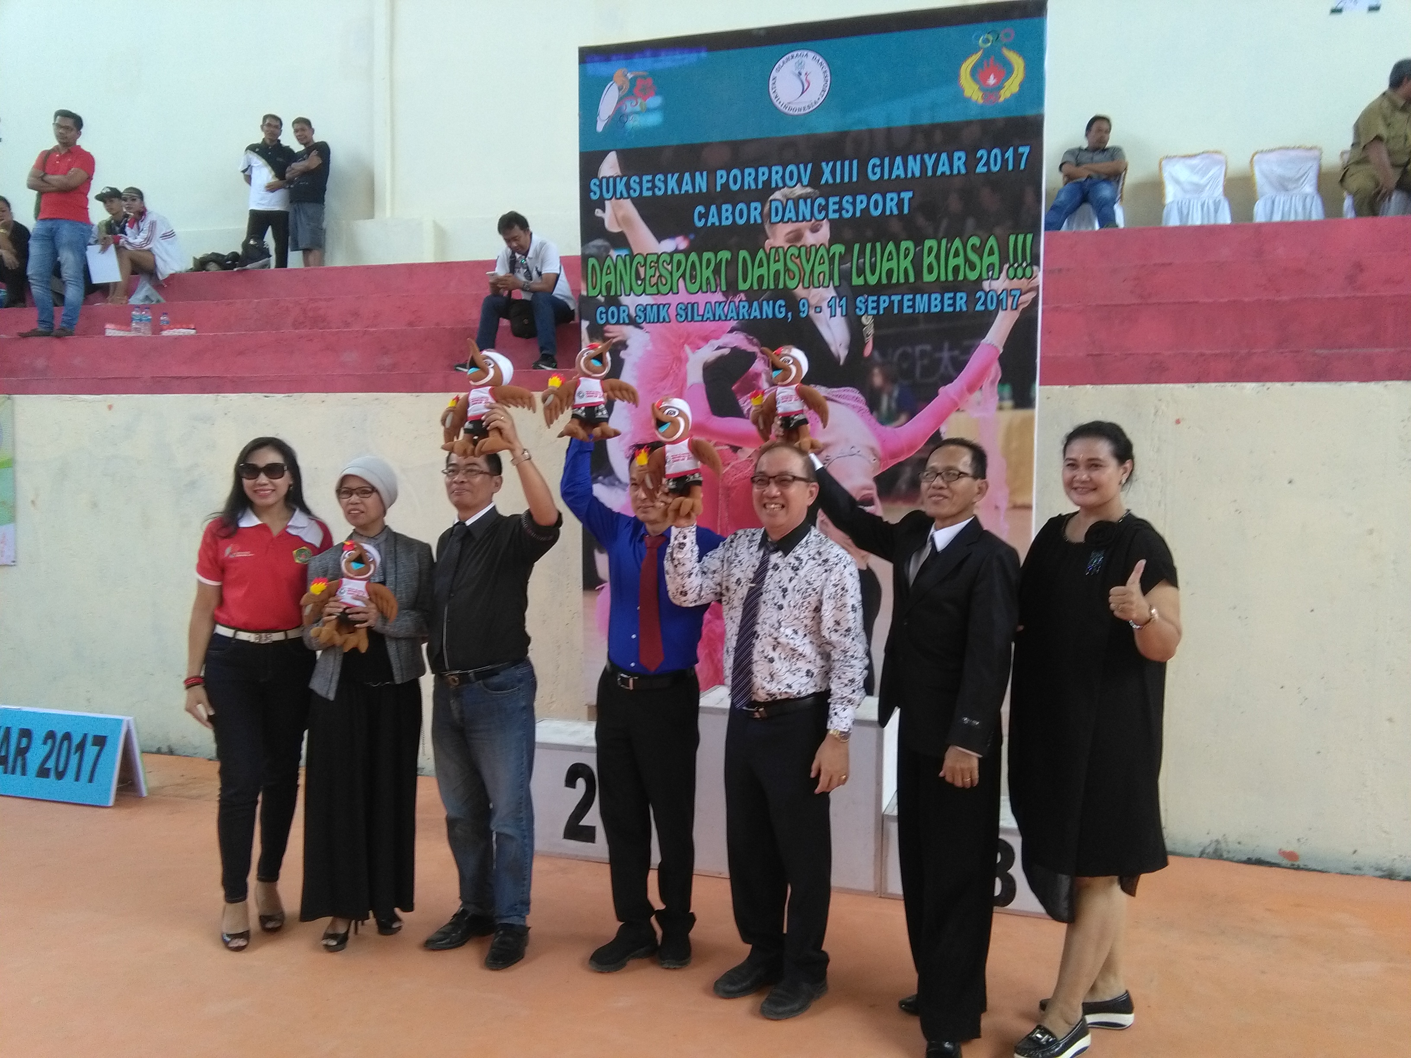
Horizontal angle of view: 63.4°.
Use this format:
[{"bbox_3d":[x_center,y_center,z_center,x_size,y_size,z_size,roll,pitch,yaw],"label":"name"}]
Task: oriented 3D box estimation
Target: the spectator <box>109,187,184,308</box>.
[{"bbox_3d":[-4.744,-2.360,9.637,0.480,1.072,0.720,2,4,24],"label":"spectator"}]

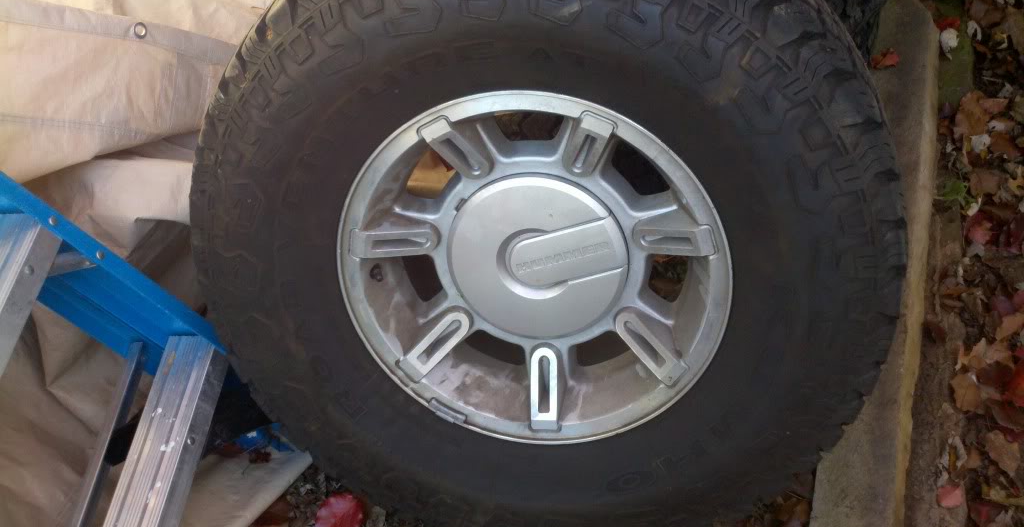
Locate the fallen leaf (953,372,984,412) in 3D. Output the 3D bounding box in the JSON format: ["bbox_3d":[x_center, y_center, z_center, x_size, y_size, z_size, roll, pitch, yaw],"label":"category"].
[{"bbox_3d":[0.748,0.211,1.690,0.047,0.018,0.072,3,48,3],"label":"fallen leaf"}]

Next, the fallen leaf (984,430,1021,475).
[{"bbox_3d":[0.708,0.266,1.482,0.045,0.012,0.064,-35,53,-17],"label":"fallen leaf"}]

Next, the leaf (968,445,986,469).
[{"bbox_3d":[0.728,0.303,1.614,0.025,0.008,0.045,9,49,8],"label":"leaf"}]

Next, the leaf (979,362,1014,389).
[{"bbox_3d":[0.732,0.167,1.558,0.053,0.014,0.040,-28,51,-12],"label":"leaf"}]

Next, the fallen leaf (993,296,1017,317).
[{"bbox_3d":[0.777,0.065,1.633,0.035,0.012,0.037,-16,50,-2],"label":"fallen leaf"}]

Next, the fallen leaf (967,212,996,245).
[{"bbox_3d":[0.791,-0.062,1.734,0.042,0.015,0.077,12,54,20],"label":"fallen leaf"}]

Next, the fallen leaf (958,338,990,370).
[{"bbox_3d":[0.782,0.154,1.742,0.047,0.018,0.072,17,50,15],"label":"fallen leaf"}]

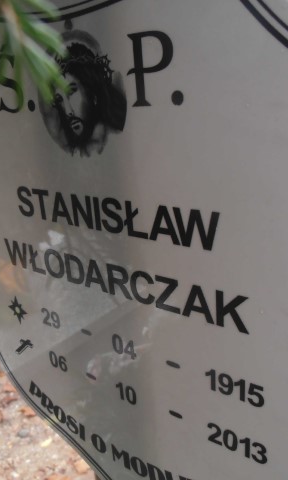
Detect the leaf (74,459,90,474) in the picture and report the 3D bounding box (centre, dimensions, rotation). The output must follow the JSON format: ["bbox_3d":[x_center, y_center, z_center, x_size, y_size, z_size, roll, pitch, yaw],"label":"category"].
[{"bbox_3d":[-0.168,0.663,1.298,0.063,0.018,0.051,-2,19,0],"label":"leaf"}]

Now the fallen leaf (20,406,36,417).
[{"bbox_3d":[-0.391,0.589,1.533,0.072,0.018,0.051,-2,19,0],"label":"fallen leaf"}]

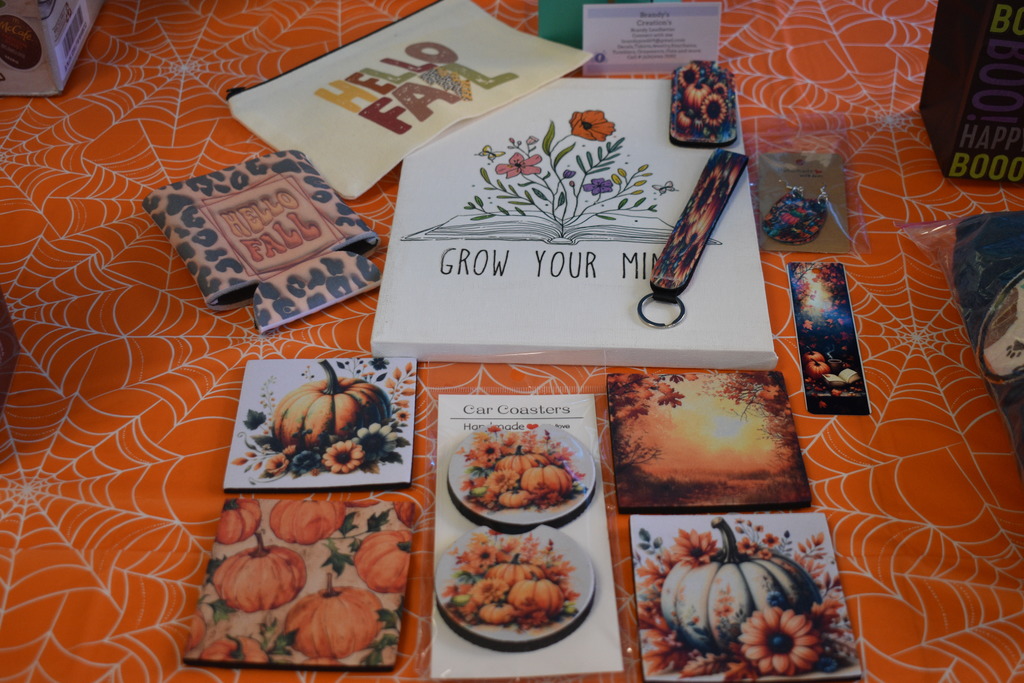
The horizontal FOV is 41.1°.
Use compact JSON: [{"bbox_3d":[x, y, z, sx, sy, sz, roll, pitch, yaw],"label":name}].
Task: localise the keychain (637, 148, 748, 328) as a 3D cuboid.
[{"bbox_3d":[0.106,-0.060,0.774,0.025,0.009,0.161,14,44,17],"label":"keychain"}]

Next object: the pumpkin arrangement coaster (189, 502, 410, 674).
[{"bbox_3d":[-0.093,0.108,0.616,0.090,0.004,0.090,1,42,3],"label":"pumpkin arrangement coaster"}]

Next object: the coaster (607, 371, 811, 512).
[{"bbox_3d":[0.095,0.048,0.676,0.090,0.004,0.090,-1,42,1],"label":"coaster"}]

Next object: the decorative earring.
[{"bbox_3d":[0.167,-0.076,0.811,0.038,0.006,0.055,3,42,5],"label":"decorative earring"}]

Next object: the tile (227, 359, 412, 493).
[{"bbox_3d":[-0.094,0.041,0.691,0.090,0.004,0.090,-2,42,0],"label":"tile"}]

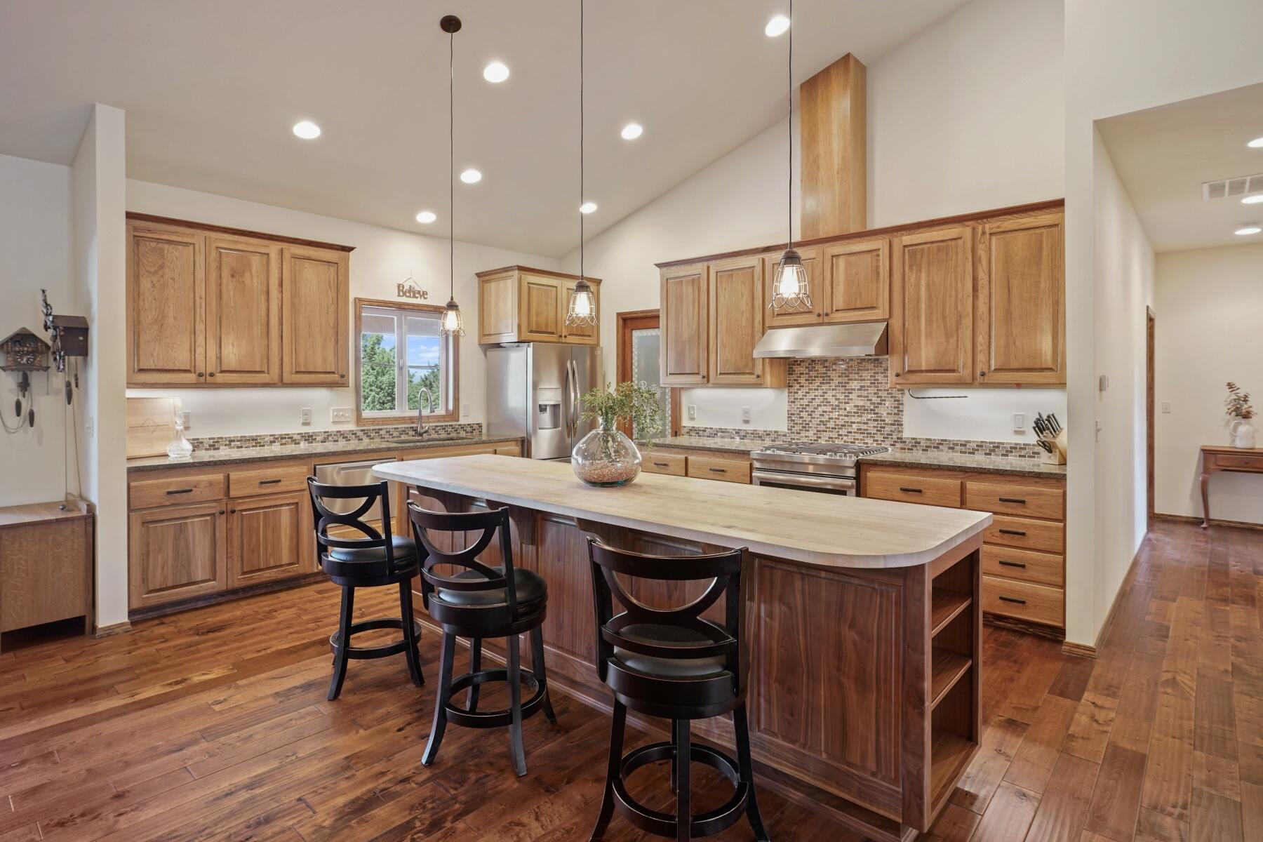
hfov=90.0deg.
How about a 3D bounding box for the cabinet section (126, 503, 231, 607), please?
[{"bbox_3d":[-2.893,0.775,3.943,0.550,0.550,0.488,2,3,41],"label":"cabinet section"}]

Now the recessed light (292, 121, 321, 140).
[{"bbox_3d":[-2.078,-1.867,4.036,0.175,0.030,0.175,-21,-13,41],"label":"recessed light"}]

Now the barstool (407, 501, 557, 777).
[{"bbox_3d":[-0.546,0.761,2.418,0.440,0.985,0.540,0,3,15],"label":"barstool"}]

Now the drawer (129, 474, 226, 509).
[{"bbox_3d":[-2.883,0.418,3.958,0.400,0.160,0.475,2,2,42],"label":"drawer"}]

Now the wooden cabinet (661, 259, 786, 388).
[{"bbox_3d":[0.743,-0.802,5.248,1.000,1.035,0.340,2,2,40],"label":"wooden cabinet"}]

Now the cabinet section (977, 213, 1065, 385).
[{"bbox_3d":[2.368,-0.688,3.796,0.448,0.967,0.335,2,3,41],"label":"cabinet section"}]

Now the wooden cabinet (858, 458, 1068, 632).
[{"bbox_3d":[2.080,0.717,3.924,1.090,0.865,0.610,2,2,40],"label":"wooden cabinet"}]

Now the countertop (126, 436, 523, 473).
[{"bbox_3d":[-2.198,0.214,4.947,0.645,0.036,2.910,2,3,42],"label":"countertop"}]

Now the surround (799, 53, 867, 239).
[{"bbox_3d":[1.524,-1.990,4.761,0.386,1.320,0.300,2,3,42],"label":"surround"}]

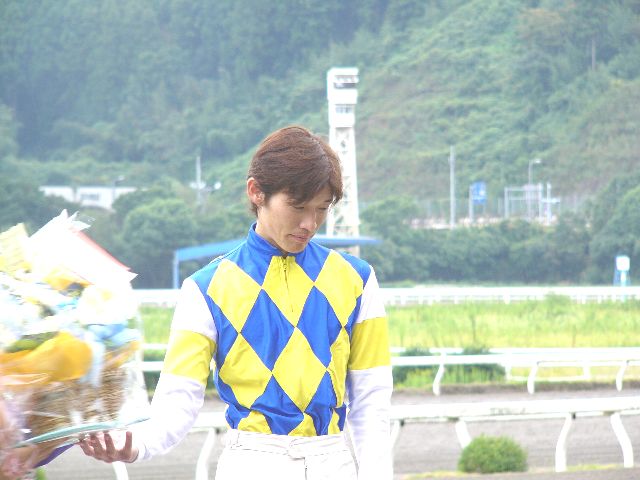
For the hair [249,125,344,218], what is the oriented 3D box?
[{"bbox_3d":[-0.051,-0.120,7.903,0.177,0.210,0.210,0,25,-36],"label":"hair"}]

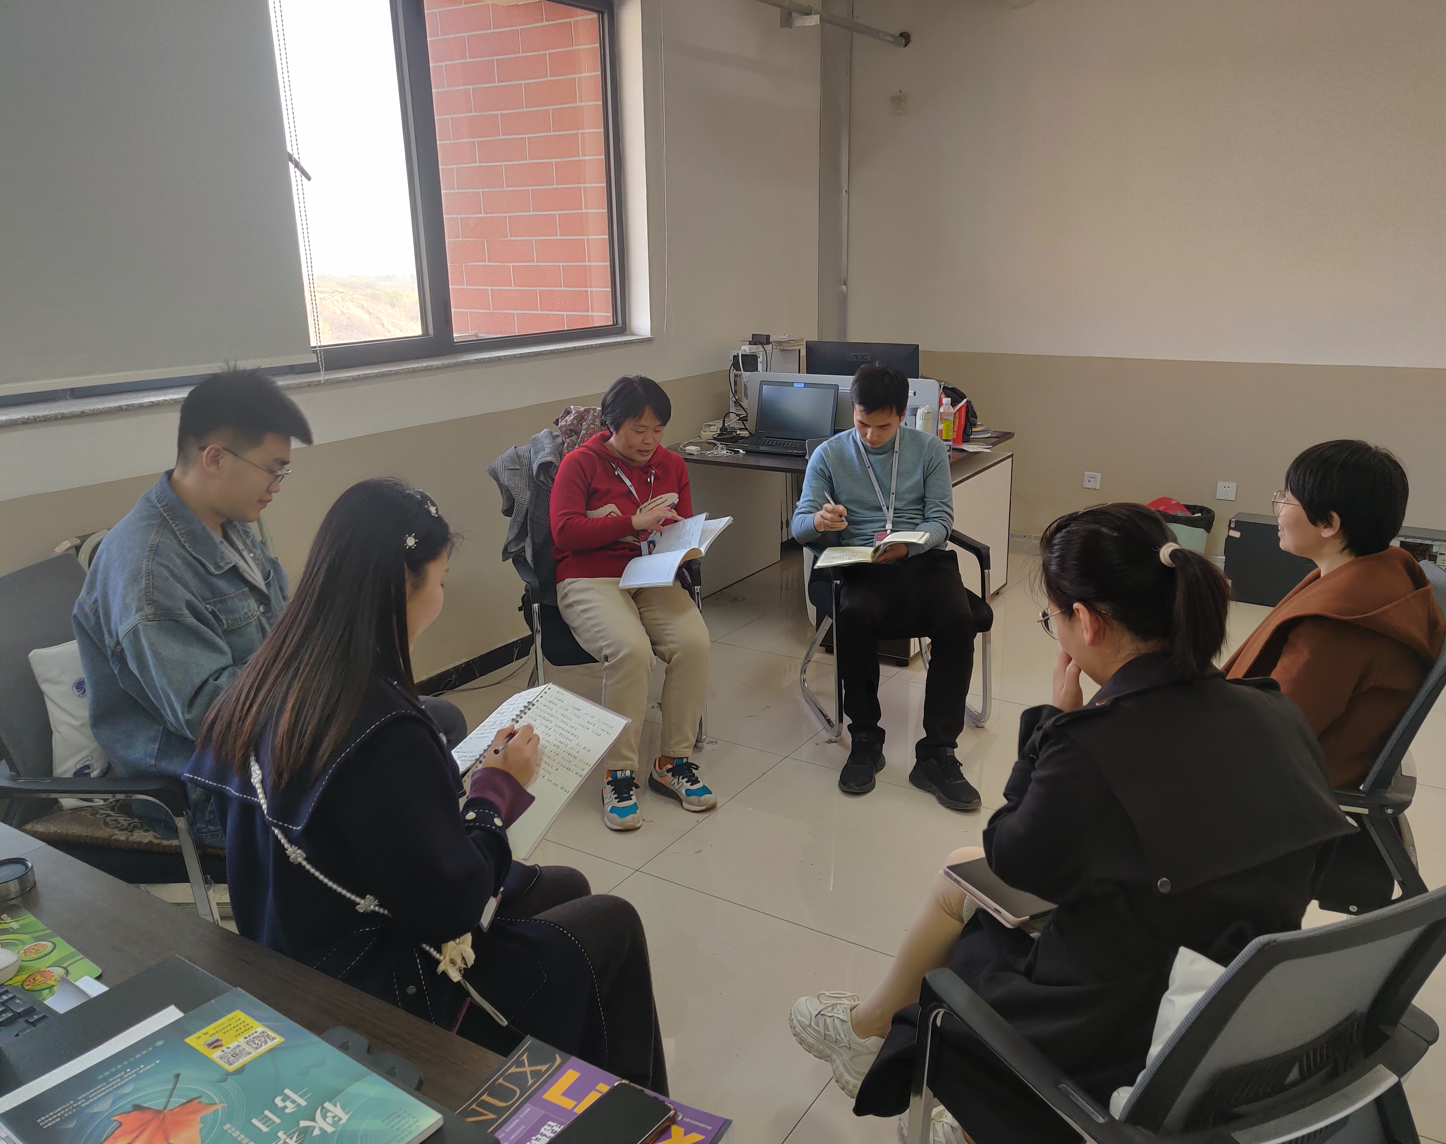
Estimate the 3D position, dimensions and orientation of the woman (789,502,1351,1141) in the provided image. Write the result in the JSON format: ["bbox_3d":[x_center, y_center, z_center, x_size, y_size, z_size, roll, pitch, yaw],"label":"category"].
[{"bbox_3d":[0.511,0.489,1.870,0.530,1.260,0.870,-8,18,-22],"label":"woman"}]

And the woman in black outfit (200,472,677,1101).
[{"bbox_3d":[-0.454,0.482,1.930,0.750,1.270,0.530,-13,20,-35],"label":"woman in black outfit"}]

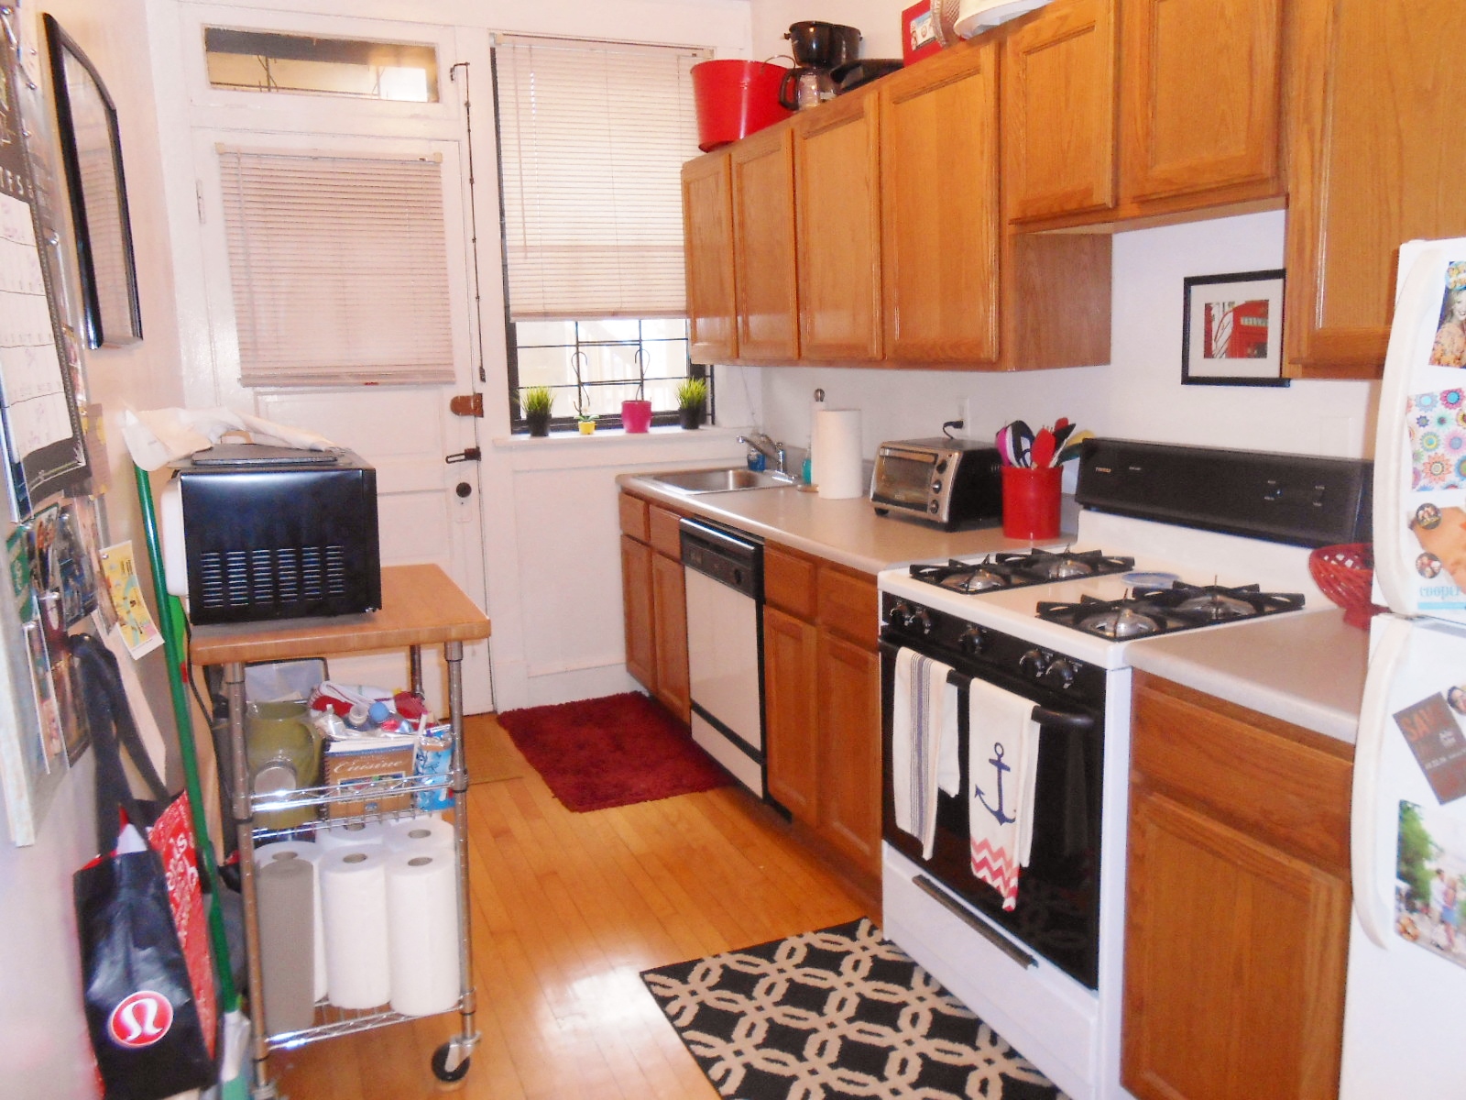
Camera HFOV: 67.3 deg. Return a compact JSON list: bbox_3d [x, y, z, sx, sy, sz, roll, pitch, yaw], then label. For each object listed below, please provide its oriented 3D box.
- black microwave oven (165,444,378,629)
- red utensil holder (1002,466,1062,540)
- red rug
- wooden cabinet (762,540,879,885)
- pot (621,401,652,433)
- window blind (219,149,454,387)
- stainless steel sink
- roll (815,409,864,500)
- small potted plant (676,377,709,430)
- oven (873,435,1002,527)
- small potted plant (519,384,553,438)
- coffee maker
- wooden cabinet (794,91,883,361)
[{"bbox_3d":[-0.936,-0.043,2.252,0.365,0.275,0.455,-5,11,-20],"label":"black microwave oven"},{"bbox_3d":[0.780,-0.124,2.869,0.147,0.173,0.147,-2,11,0],"label":"red utensil holder"},{"bbox_3d":[-0.429,0.690,3.969,0.610,0.030,1.000,-6,11,-23],"label":"red rug"},{"bbox_3d":[0.520,0.380,3.047,0.620,0.800,0.655,-7,12,-23],"label":"wooden cabinet"},{"bbox_3d":[-0.381,-0.525,4.326,0.120,0.122,0.120,-2,11,0],"label":"pot"},{"bbox_3d":[-1.338,-0.965,3.785,0.712,0.775,0.040,-6,11,-23],"label":"window blind"},{"bbox_3d":[-0.047,-0.189,4.139,0.465,0.170,0.590,-6,11,-23],"label":"stainless steel sink"},{"bbox_3d":[0.351,-0.316,3.628,0.152,0.283,0.152,-2,11,0],"label":"roll"},{"bbox_3d":[-0.164,-0.587,4.391,0.130,0.200,0.130,-2,11,0],"label":"small potted plant"},{"bbox_3d":[0.600,-0.191,3.060,0.270,0.213,0.375,-6,11,-23],"label":"oven"},{"bbox_3d":[-0.750,-0.527,4.178,0.128,0.180,0.128,-7,12,-23],"label":"small potted plant"},{"bbox_3d":[0.283,-1.482,3.435,0.240,0.285,0.175,-3,10,-8],"label":"coffee maker"},{"bbox_3d":[0.444,-0.946,3.288,0.320,0.753,0.510,-6,11,-23],"label":"wooden cabinet"}]

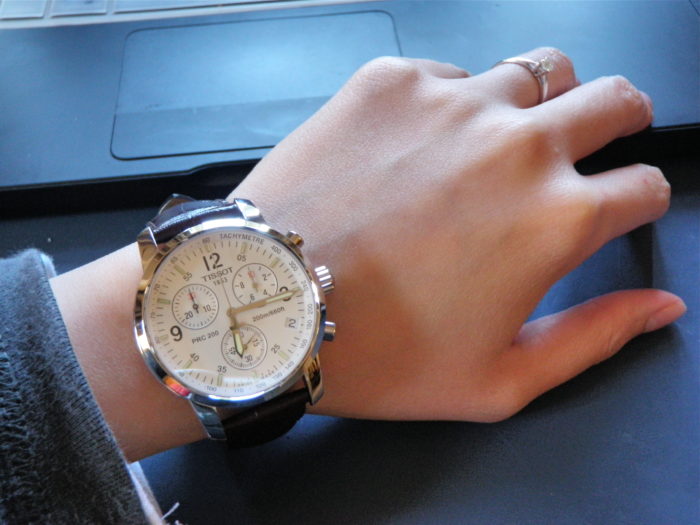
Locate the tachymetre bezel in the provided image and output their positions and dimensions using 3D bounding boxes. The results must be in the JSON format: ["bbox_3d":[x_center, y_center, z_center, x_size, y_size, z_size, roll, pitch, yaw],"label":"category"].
[{"bbox_3d":[-0.025,0.011,0.158,0.042,0.012,0.046,-19,84,-16],"label":"tachymetre bezel"}]

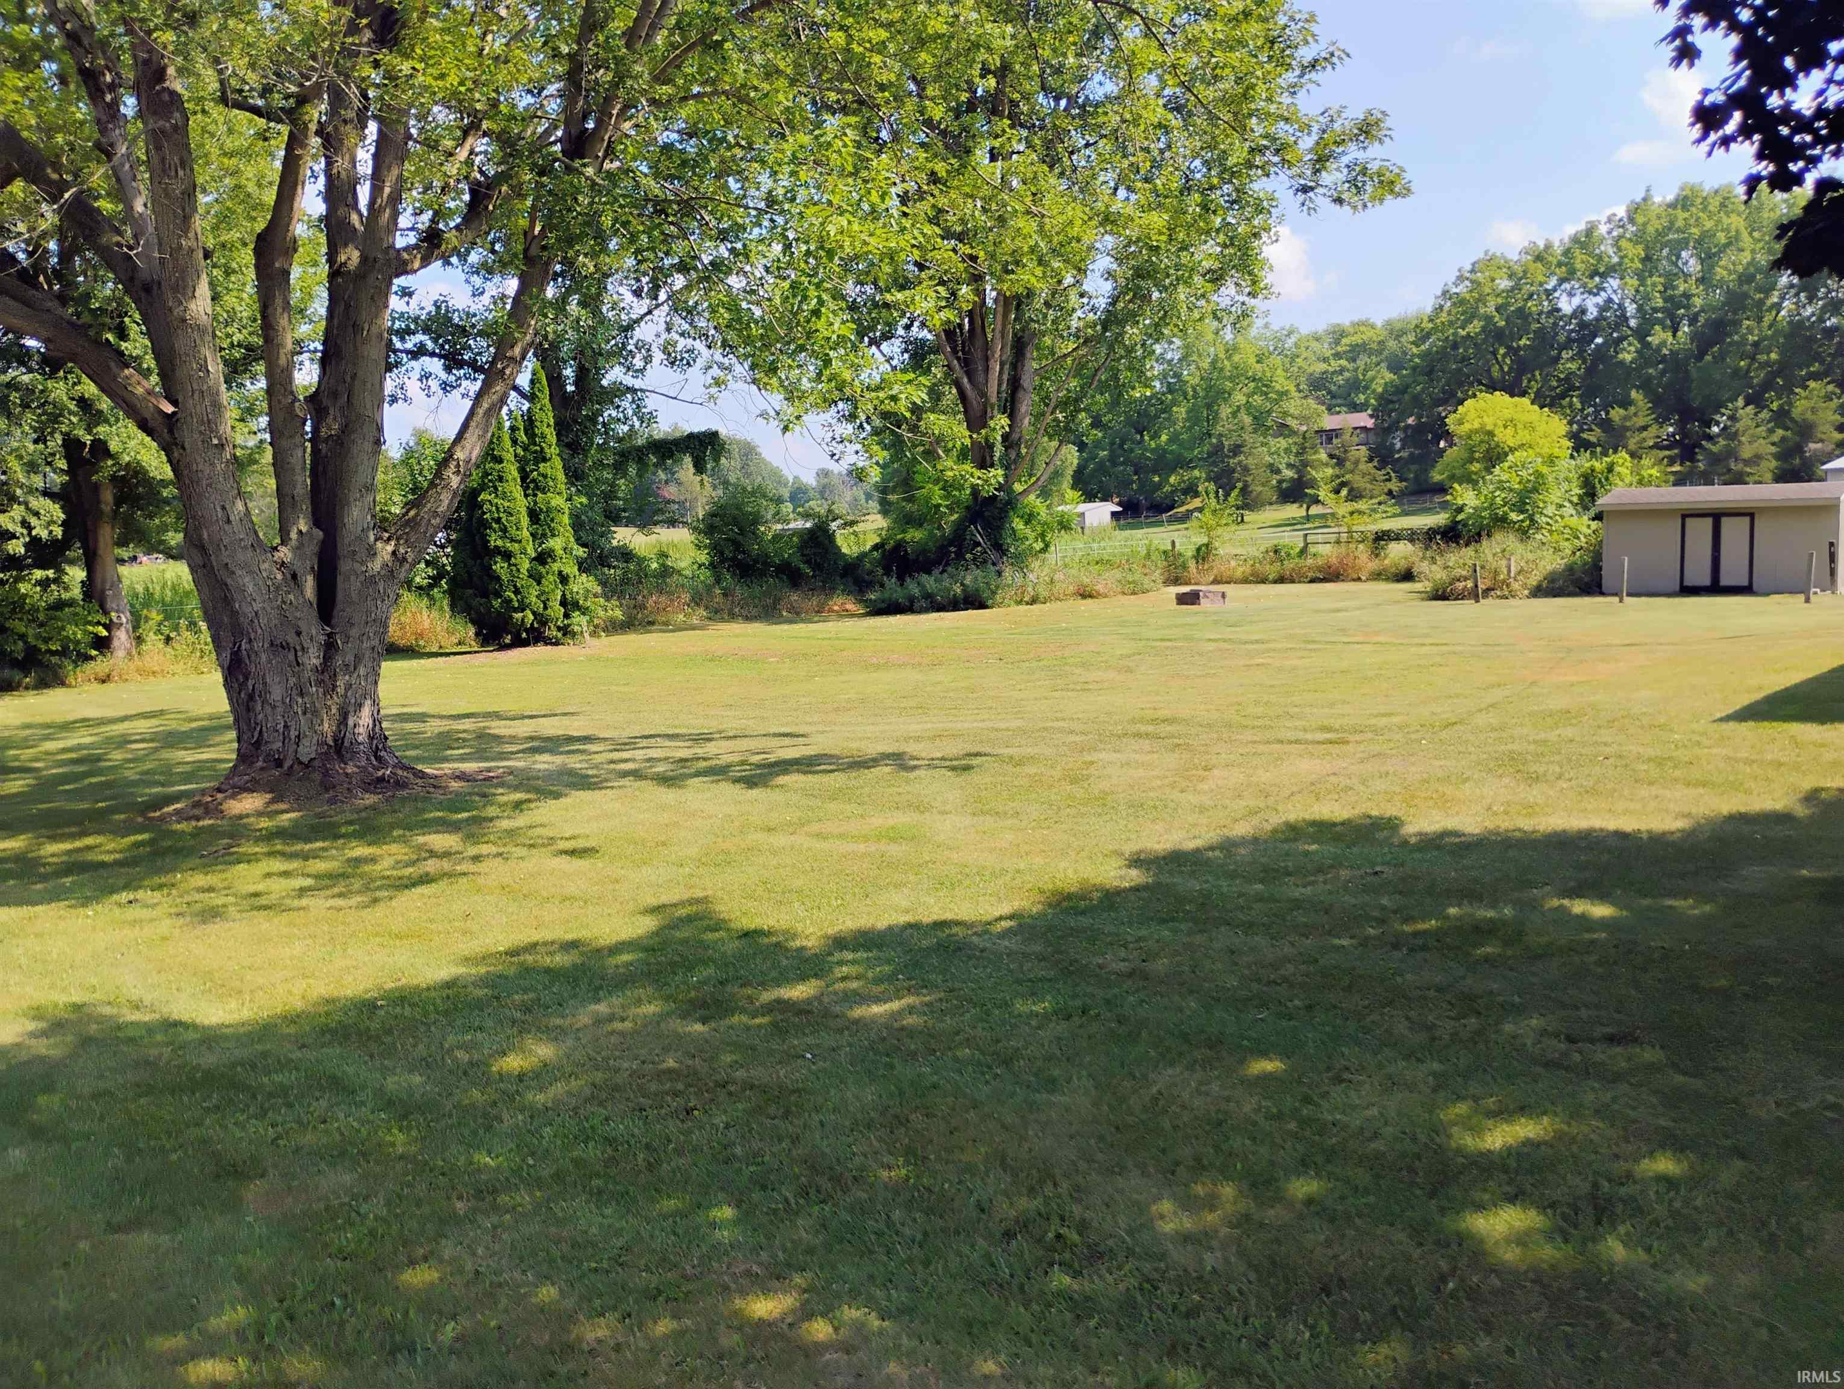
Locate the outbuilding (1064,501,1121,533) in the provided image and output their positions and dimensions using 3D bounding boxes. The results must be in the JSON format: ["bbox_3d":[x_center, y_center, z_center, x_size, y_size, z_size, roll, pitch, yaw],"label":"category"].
[{"bbox_3d":[11.796,-12.353,105.000,3.200,2.450,3.800,-4,6,-25],"label":"outbuilding"}]

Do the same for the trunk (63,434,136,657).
[{"bbox_3d":[-10.453,-1.841,19.000,0.580,2.900,0.580,-6,8,-28],"label":"trunk"}]

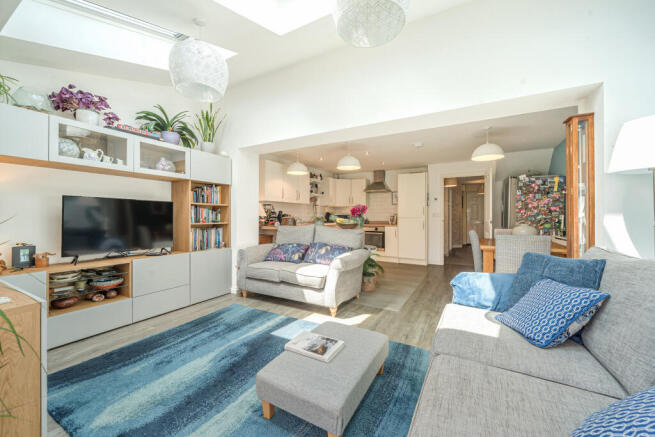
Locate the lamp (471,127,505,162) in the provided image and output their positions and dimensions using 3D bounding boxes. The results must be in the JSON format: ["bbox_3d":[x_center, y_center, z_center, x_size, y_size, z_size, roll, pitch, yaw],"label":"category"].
[{"bbox_3d":[2.155,-1.020,3.180,0.375,0.420,0.375,0,0,29],"label":"lamp"}]

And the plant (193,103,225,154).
[{"bbox_3d":[-1.641,-1.205,3.262,0.350,0.710,0.400,0,0,32],"label":"plant"}]

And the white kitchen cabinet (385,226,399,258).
[{"bbox_3d":[1.675,0.580,5.890,0.300,0.760,0.580,0,0,31],"label":"white kitchen cabinet"}]

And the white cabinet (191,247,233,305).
[{"bbox_3d":[-1.753,0.764,3.345,0.420,0.650,0.600,0,0,29],"label":"white cabinet"}]

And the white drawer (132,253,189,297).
[{"bbox_3d":[-2.067,0.640,2.859,0.420,0.397,0.588,0,0,32],"label":"white drawer"}]

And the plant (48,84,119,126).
[{"bbox_3d":[-2.287,-1.030,2.239,0.370,0.370,0.460,0,0,32],"label":"plant"}]

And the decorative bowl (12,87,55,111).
[{"bbox_3d":[-2.447,-0.950,1.967,0.240,0.200,0.240,0,0,32],"label":"decorative bowl"}]

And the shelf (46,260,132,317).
[{"bbox_3d":[-2.295,0.627,2.283,0.400,0.385,0.580,0,0,32],"label":"shelf"}]

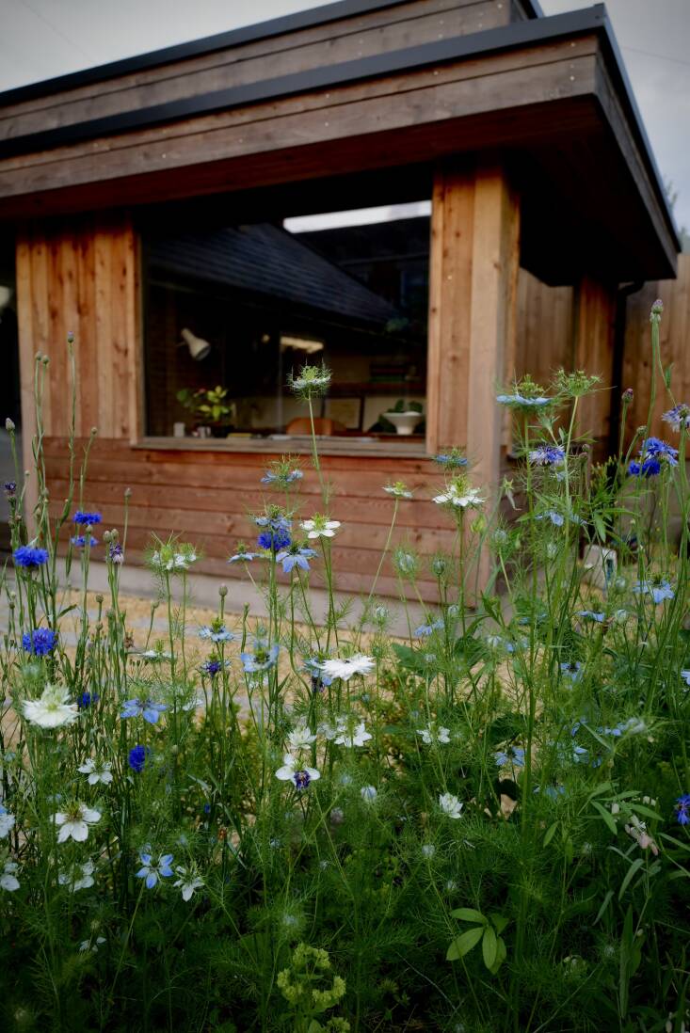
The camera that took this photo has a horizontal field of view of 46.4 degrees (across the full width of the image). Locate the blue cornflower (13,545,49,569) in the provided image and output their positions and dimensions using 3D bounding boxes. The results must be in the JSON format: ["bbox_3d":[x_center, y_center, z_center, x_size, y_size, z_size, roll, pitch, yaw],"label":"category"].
[{"bbox_3d":[-0.351,0.045,0.900,0.039,0.023,0.038,-2,7,-21],"label":"blue cornflower"}]

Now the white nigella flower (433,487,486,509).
[{"bbox_3d":[0.105,-0.018,0.740,0.046,0.018,0.046,1,6,8],"label":"white nigella flower"}]

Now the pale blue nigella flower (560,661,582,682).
[{"bbox_3d":[0.337,0.231,1.200,0.036,0.023,0.036,3,27,16],"label":"pale blue nigella flower"}]

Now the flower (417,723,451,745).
[{"bbox_3d":[0.115,0.284,1.050,0.044,0.020,0.044,1,6,7],"label":"flower"}]

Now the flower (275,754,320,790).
[{"bbox_3d":[-0.043,0.235,0.740,0.041,0.024,0.041,0,32,-3],"label":"flower"}]

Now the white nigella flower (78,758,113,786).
[{"bbox_3d":[-0.304,0.311,0.980,0.043,0.021,0.043,-1,22,-18],"label":"white nigella flower"}]

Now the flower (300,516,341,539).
[{"bbox_3d":[-0.027,0.012,0.900,0.045,0.021,0.045,1,16,-2],"label":"flower"}]

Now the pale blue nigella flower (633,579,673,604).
[{"bbox_3d":[0.353,0.086,0.920,0.046,0.022,0.046,3,17,21],"label":"pale blue nigella flower"}]

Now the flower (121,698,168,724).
[{"bbox_3d":[-0.204,0.198,0.820,0.046,0.016,0.046,-1,6,-14],"label":"flower"}]

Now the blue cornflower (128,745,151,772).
[{"bbox_3d":[-0.250,0.295,0.980,0.023,0.034,0.034,9,5,-17],"label":"blue cornflower"}]

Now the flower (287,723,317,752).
[{"bbox_3d":[-0.053,0.269,0.980,0.037,0.026,0.037,0,14,-3],"label":"flower"}]

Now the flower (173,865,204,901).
[{"bbox_3d":[-0.155,0.365,0.800,0.037,0.024,0.037,-10,34,-10],"label":"flower"}]

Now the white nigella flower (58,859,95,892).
[{"bbox_3d":[-0.317,0.424,0.950,0.040,0.028,0.040,-2,19,-19],"label":"white nigella flower"}]

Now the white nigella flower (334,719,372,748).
[{"bbox_3d":[0.008,0.235,0.870,0.041,0.024,0.041,6,19,0],"label":"white nigella flower"}]

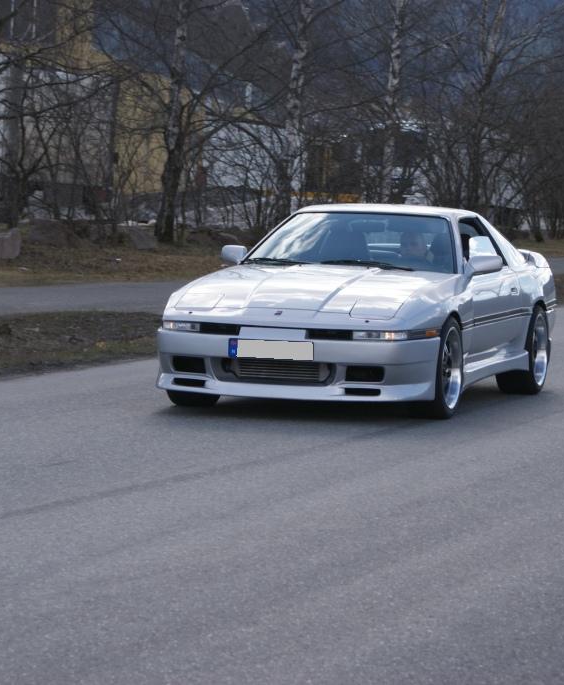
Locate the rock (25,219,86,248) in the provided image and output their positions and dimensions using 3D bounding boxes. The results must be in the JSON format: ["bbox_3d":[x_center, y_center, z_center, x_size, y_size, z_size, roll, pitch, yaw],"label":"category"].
[{"bbox_3d":[-3.849,-1.844,50.800,1.040,0.500,0.750,2,3,-4],"label":"rock"}]

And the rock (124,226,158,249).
[{"bbox_3d":[-2.517,-1.837,52.800,0.600,0.420,0.450,3,3,-3],"label":"rock"}]

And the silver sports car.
[{"bbox_3d":[0.621,-0.264,19.702,1.780,1.280,4.630,3,3,17],"label":"silver sports car"}]

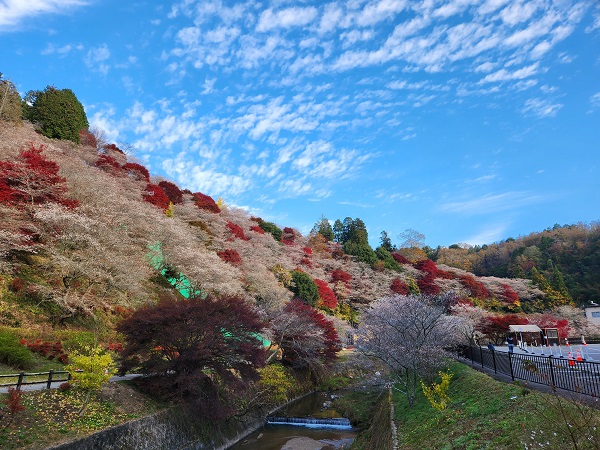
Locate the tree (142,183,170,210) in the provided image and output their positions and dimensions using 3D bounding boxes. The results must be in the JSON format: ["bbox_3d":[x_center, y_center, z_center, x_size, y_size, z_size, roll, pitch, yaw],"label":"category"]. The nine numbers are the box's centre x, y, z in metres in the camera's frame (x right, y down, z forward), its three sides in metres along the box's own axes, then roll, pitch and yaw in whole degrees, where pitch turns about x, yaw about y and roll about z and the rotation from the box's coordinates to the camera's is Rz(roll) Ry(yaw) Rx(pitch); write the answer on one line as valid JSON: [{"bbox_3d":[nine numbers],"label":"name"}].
[{"bbox_3d":[-28.790,-5.720,80.000,5.340,5.790,5.070,0,-16,0],"label":"tree"}]

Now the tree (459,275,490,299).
[{"bbox_3d":[41.140,14.500,94.000,7.170,5.830,6.810,0,-16,0],"label":"tree"}]

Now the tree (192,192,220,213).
[{"bbox_3d":[-20.170,-4.850,86.000,5.740,4.440,5.450,0,-16,0],"label":"tree"}]

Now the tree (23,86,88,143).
[{"bbox_3d":[-46.610,-21.060,76.000,11.950,10.990,11.350,0,-16,0],"label":"tree"}]

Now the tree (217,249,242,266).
[{"bbox_3d":[-14.150,6.520,80.000,4.960,3.720,4.710,0,-16,0],"label":"tree"}]

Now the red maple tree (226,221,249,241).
[{"bbox_3d":[-13.480,1.190,86.000,4.510,4.440,4.280,0,-16,0],"label":"red maple tree"}]

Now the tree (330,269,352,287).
[{"bbox_3d":[10.620,13.430,102.000,5.350,4.740,5.080,0,-16,0],"label":"tree"}]

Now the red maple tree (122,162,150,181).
[{"bbox_3d":[-34.040,-11.140,83.000,5.540,3.860,5.260,0,-16,0],"label":"red maple tree"}]

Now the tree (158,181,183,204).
[{"bbox_3d":[-27.280,-6.850,84.000,4.800,5.210,4.560,0,-16,0],"label":"tree"}]

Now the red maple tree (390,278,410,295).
[{"bbox_3d":[26.470,16.200,105.000,5.000,4.340,4.750,0,-16,0],"label":"red maple tree"}]

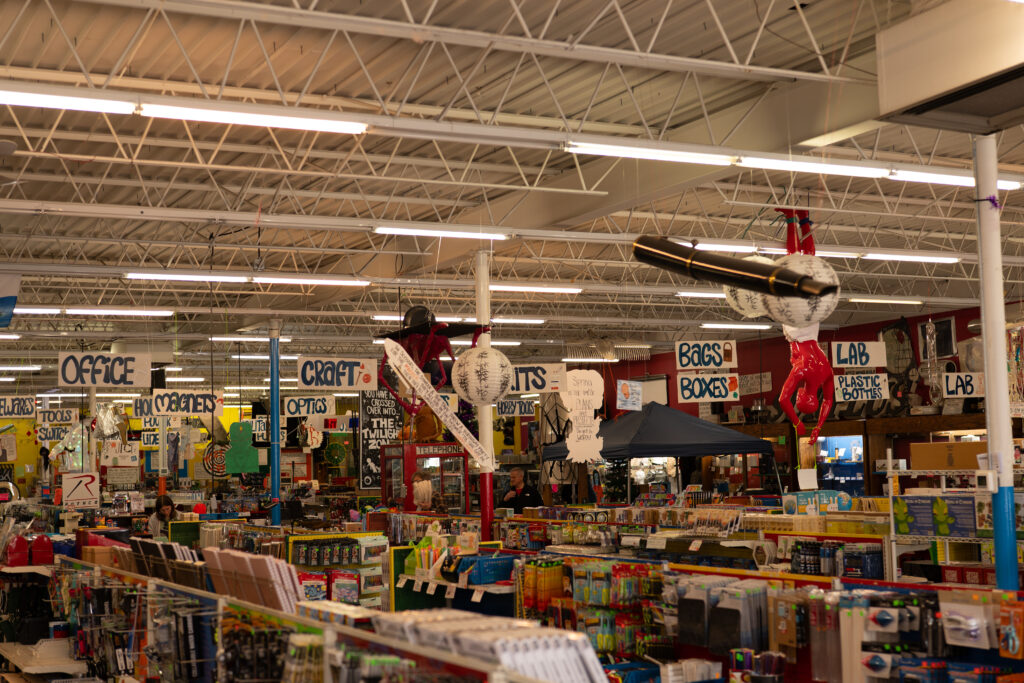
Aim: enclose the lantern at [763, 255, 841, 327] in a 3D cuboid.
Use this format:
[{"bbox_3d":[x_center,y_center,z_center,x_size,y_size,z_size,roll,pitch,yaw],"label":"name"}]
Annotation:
[{"bbox_3d":[1.423,-0.253,6.977,0.368,0.363,0.368,-2,-5,0],"label":"lantern"}]

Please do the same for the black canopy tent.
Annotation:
[{"bbox_3d":[2.160,2.188,20.985,2.900,2.608,2.900,1,-5,-27],"label":"black canopy tent"}]

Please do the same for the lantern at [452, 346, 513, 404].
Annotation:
[{"bbox_3d":[-0.186,0.226,9.300,0.405,0.383,0.405,-2,-5,0],"label":"lantern"}]

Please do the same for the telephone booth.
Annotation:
[{"bbox_3d":[-1.018,2.280,16.860,0.800,2.100,0.800,1,-5,-25],"label":"telephone booth"}]

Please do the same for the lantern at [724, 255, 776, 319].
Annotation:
[{"bbox_3d":[1.481,-0.332,8.667,0.390,0.381,0.390,-2,-5,0],"label":"lantern"}]

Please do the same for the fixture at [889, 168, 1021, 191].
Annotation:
[{"bbox_3d":[2.969,-1.088,9.474,1.210,0.085,0.110,1,-5,-27],"label":"fixture"}]

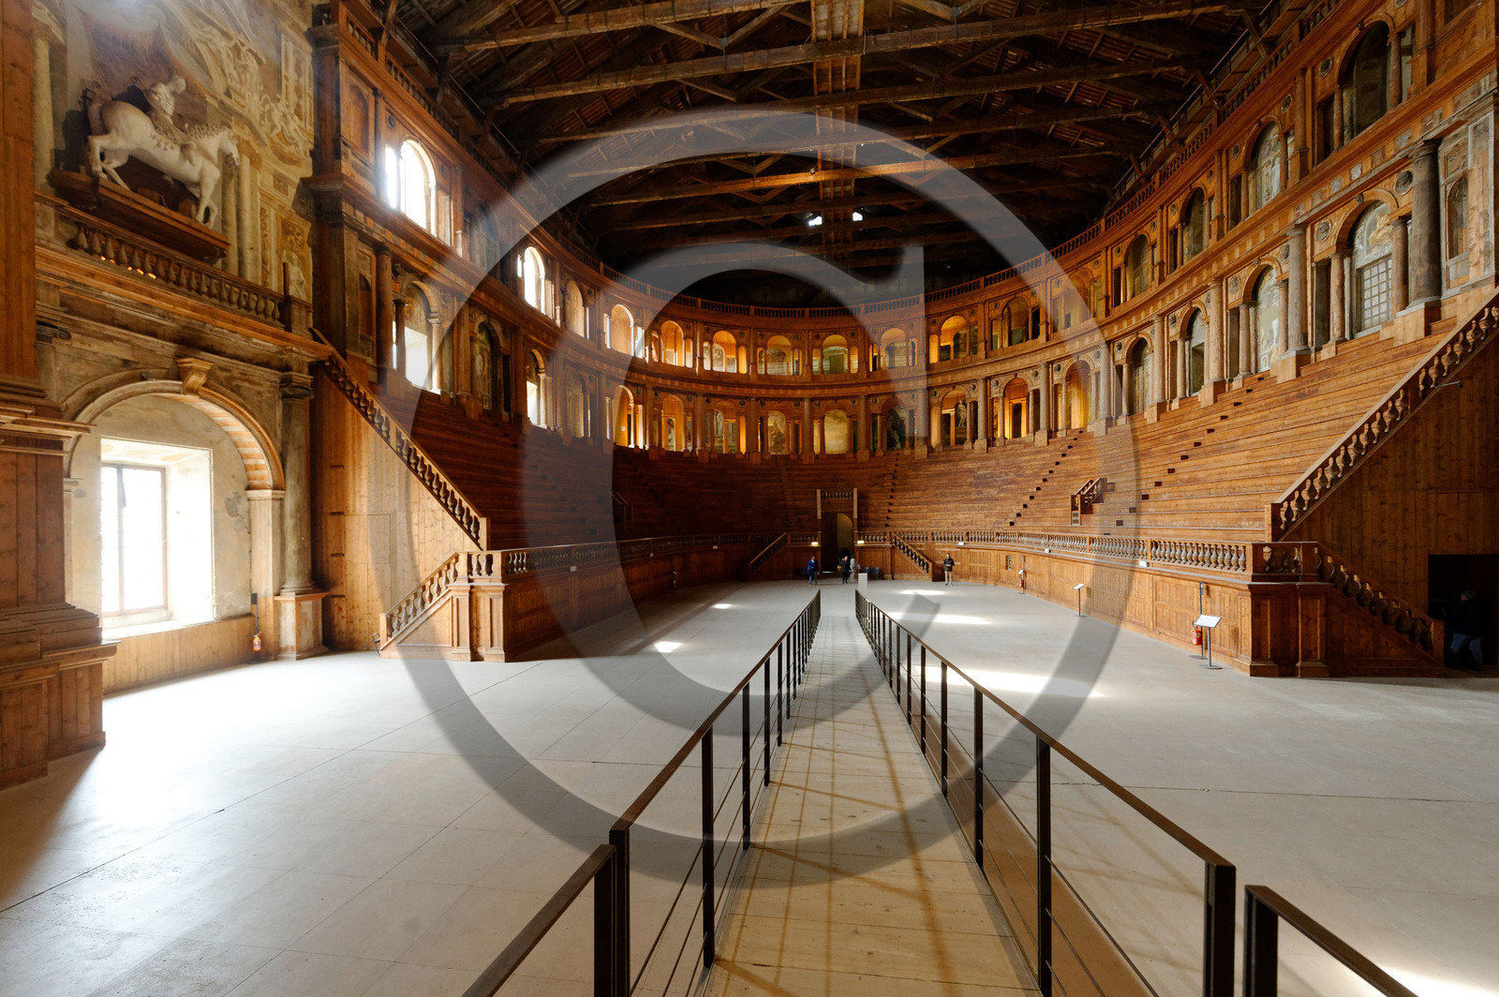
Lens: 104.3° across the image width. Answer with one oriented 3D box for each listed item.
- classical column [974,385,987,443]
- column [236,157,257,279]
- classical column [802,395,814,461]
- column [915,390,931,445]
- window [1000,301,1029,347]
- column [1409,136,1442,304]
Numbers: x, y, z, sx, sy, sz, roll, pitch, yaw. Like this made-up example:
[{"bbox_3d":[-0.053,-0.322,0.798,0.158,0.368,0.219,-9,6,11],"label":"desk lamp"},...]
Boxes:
[{"bbox_3d":[14.784,-5.512,37.043,0.600,3.900,0.600,0,-1,-40],"label":"classical column"},{"bbox_3d":[-12.494,-6.938,14.500,0.320,3.150,0.420,0,-2,10],"label":"column"},{"bbox_3d":[4.253,-5.103,42.300,0.860,4.600,0.860,0,-2,10],"label":"classical column"},{"bbox_3d":[12.380,-5.771,41.600,0.650,4.000,0.650,-2,-3,33],"label":"column"},{"bbox_3d":[16.260,-10.766,35.700,0.350,2.750,1.750,1,-2,-33],"label":"window"},{"bbox_3d":[16.444,-6.745,14.162,0.600,3.900,0.600,-1,-1,9],"label":"column"}]

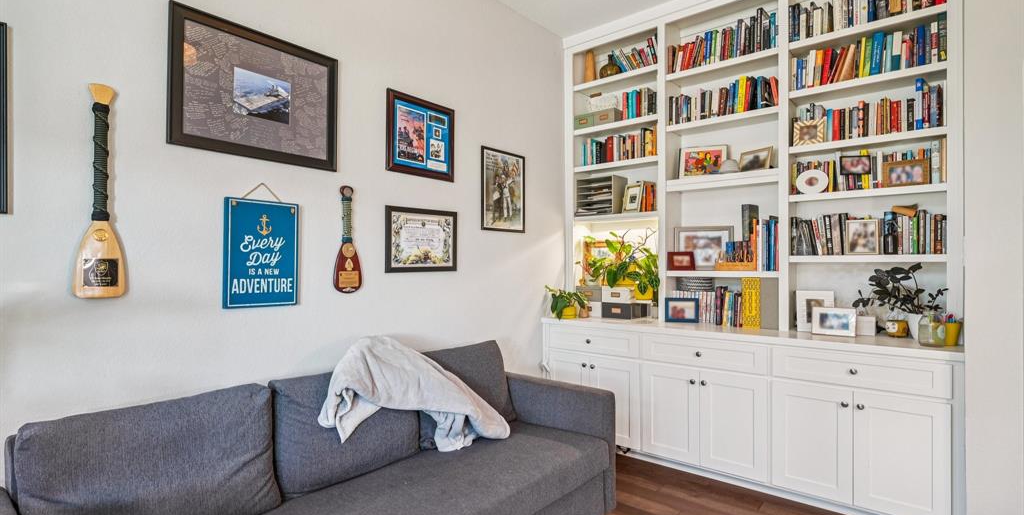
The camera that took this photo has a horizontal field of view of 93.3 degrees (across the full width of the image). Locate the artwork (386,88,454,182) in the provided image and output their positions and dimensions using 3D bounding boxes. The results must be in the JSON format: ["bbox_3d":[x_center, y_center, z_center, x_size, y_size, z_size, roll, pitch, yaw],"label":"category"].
[{"bbox_3d":[-0.500,-0.659,2.693,0.030,0.427,0.460,0,-1,39],"label":"artwork"}]

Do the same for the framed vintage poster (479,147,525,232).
[{"bbox_3d":[-0.053,-0.439,3.240,0.022,0.537,0.434,0,-1,39],"label":"framed vintage poster"}]

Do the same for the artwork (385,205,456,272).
[{"bbox_3d":[-0.494,-0.095,2.701,0.022,0.351,0.496,0,-1,39],"label":"artwork"}]

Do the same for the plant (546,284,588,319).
[{"bbox_3d":[0.400,0.328,3.540,0.290,0.265,0.260,0,-1,39],"label":"plant"}]

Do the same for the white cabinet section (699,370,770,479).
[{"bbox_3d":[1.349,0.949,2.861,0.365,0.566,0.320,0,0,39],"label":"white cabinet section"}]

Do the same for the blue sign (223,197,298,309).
[{"bbox_3d":[-1.046,-0.015,2.029,0.020,0.441,0.295,0,-1,39],"label":"blue sign"}]

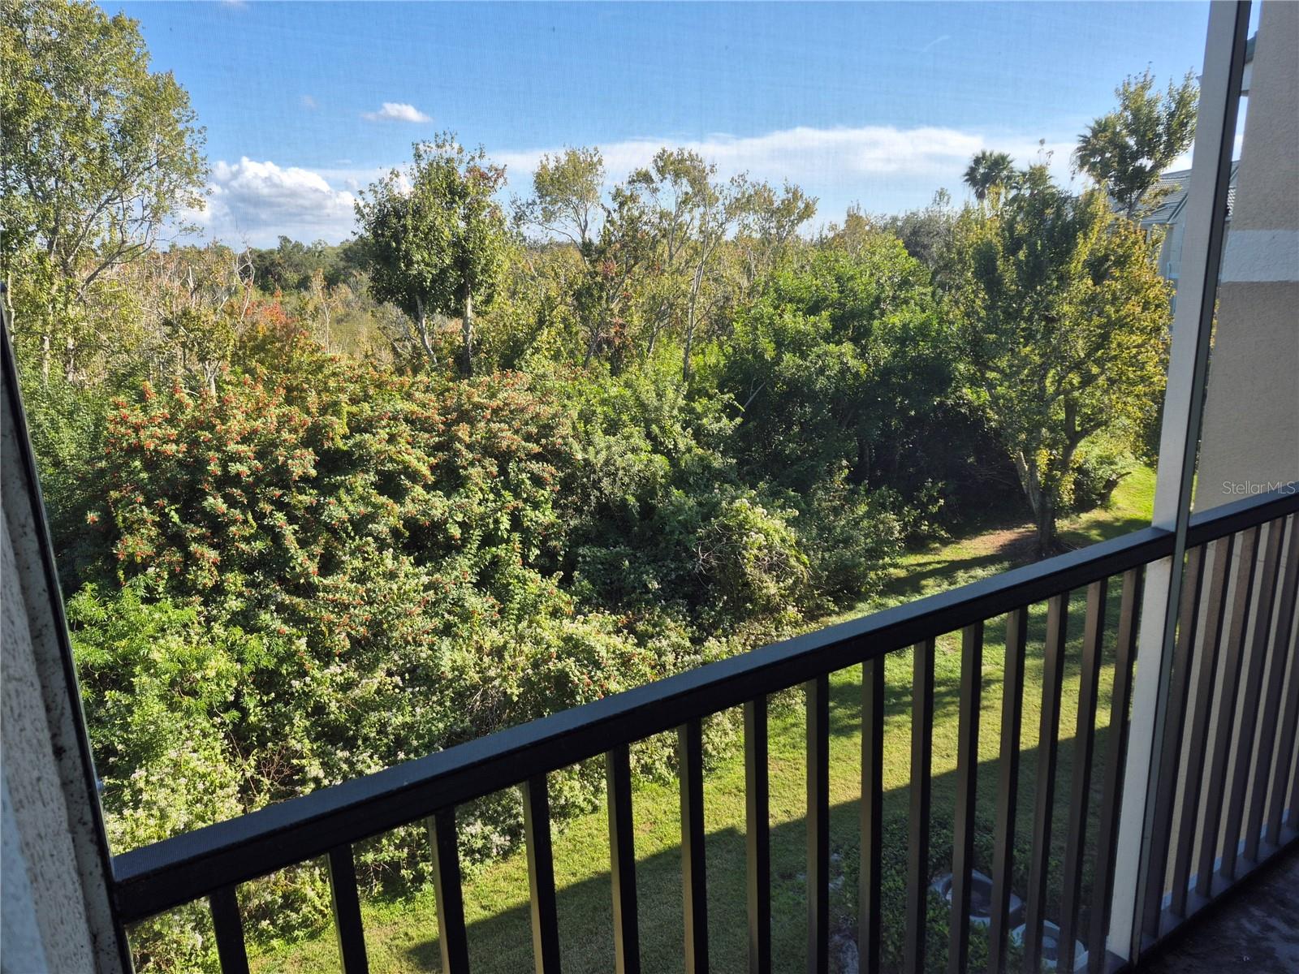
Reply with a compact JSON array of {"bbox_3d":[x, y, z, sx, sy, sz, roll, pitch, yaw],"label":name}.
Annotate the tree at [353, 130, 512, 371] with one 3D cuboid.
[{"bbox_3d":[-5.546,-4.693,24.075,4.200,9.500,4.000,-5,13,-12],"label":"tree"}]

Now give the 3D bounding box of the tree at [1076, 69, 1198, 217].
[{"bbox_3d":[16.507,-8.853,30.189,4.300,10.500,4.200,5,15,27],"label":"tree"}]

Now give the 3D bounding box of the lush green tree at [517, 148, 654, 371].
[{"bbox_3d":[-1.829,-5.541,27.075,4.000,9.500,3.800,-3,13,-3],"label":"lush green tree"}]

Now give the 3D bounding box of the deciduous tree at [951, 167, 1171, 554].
[{"bbox_3d":[10.383,-3.103,22.519,5.600,9.880,5.400,4,14,24],"label":"deciduous tree"}]

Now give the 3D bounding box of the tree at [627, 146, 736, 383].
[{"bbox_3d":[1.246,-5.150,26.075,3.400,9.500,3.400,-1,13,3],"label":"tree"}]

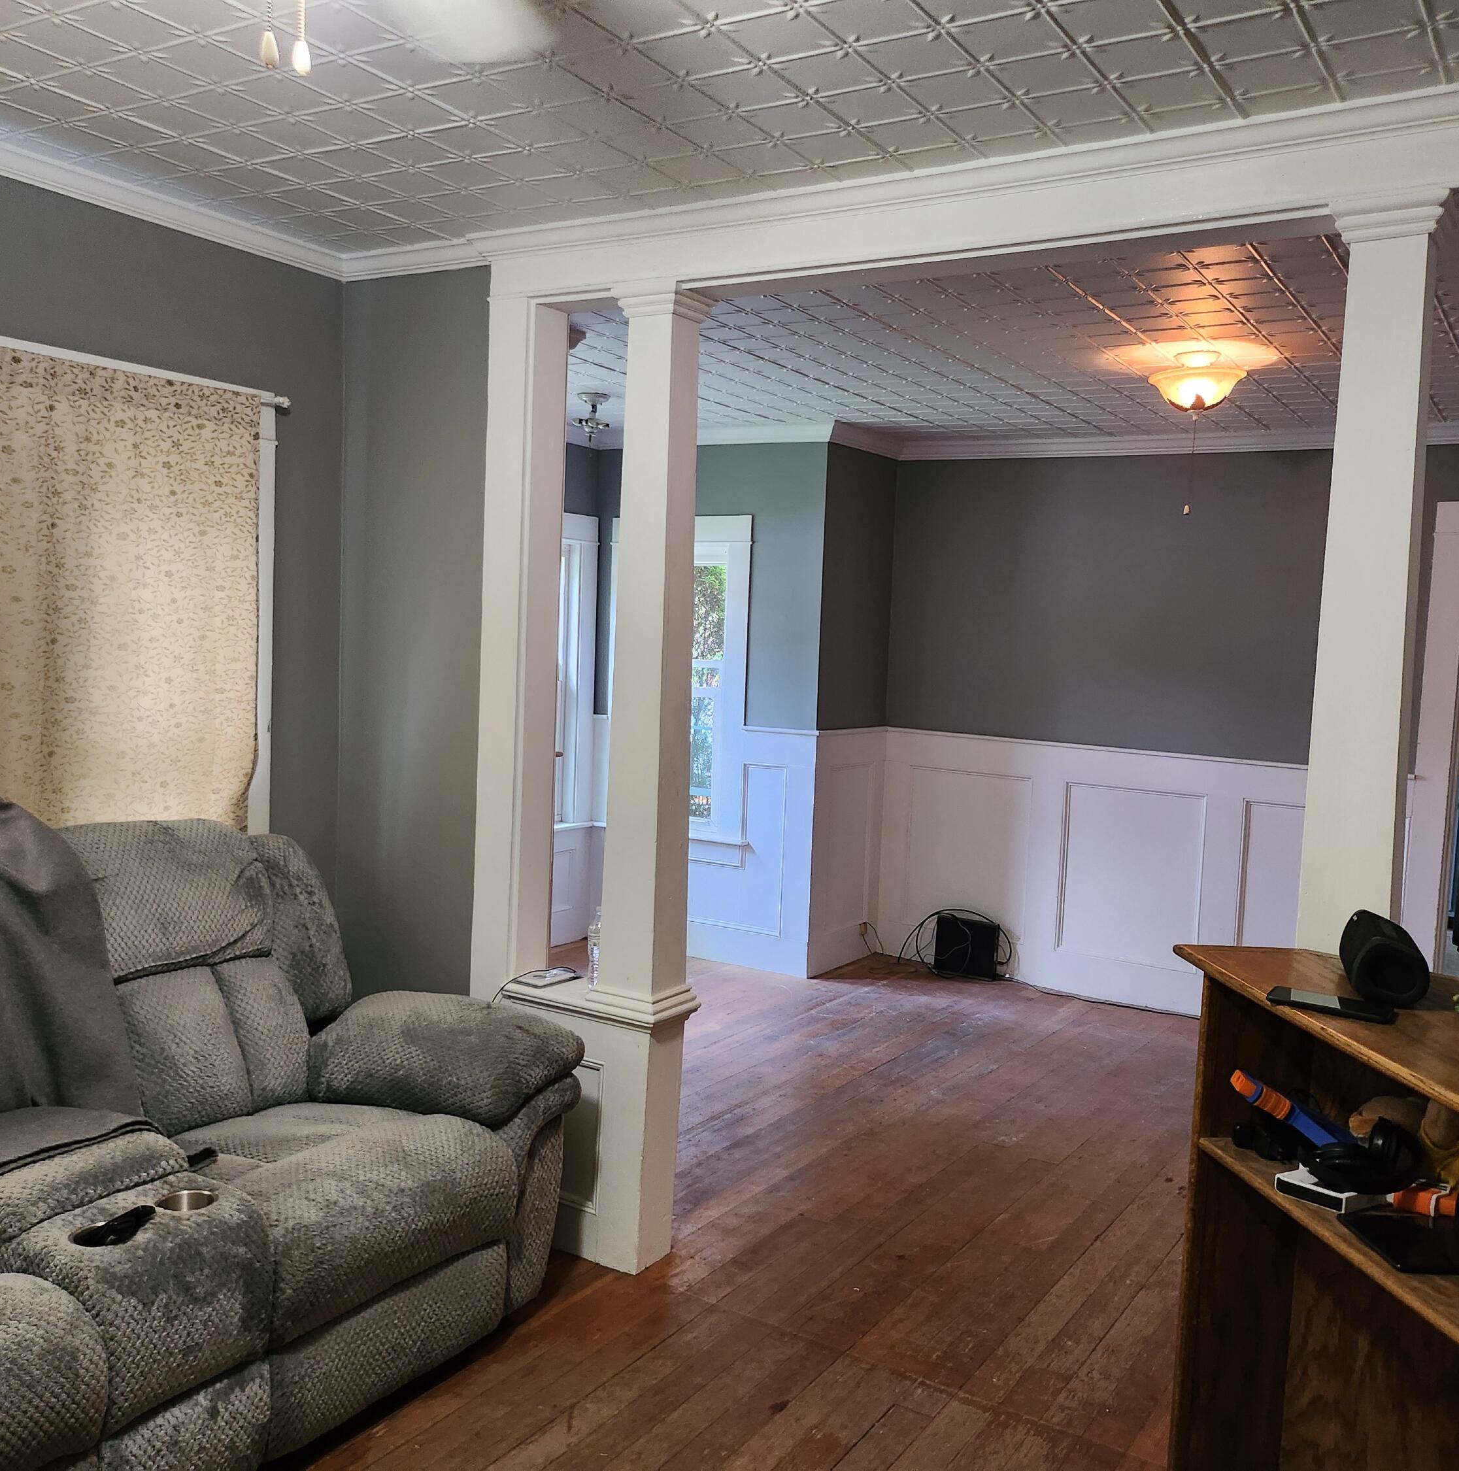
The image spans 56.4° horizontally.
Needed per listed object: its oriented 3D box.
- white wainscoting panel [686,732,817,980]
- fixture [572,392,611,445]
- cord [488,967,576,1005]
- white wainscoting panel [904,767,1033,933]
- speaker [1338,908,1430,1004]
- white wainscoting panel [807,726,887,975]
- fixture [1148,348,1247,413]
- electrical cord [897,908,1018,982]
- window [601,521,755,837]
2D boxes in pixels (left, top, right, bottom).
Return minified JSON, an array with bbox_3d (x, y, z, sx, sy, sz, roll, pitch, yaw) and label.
[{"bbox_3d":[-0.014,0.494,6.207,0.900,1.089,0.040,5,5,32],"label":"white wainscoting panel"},{"bbox_3d":[-0.531,-1.226,5.260,0.196,0.182,0.196,5,5,32],"label":"fixture"},{"bbox_3d":[-0.493,0.624,3.430,0.125,0.074,0.240,5,5,32],"label":"cord"},{"bbox_3d":[1.081,0.539,6.219,0.597,0.753,0.035,5,5,32],"label":"white wainscoting panel"},{"bbox_3d":[0.896,0.303,1.869,0.096,0.096,0.220,4,5,18],"label":"speaker"},{"bbox_3d":[0.528,0.517,6.218,0.045,1.089,0.601,5,5,32],"label":"white wainscoting panel"},{"bbox_3d":[1.399,-1.049,4.078,0.296,0.182,0.296,5,5,32],"label":"fixture"},{"bbox_3d":[1.018,0.937,6.133,0.540,0.303,0.190,5,5,32],"label":"electrical cord"},{"bbox_3d":[-0.244,-0.270,6.333,0.842,1.486,0.110,5,5,32],"label":"window"}]

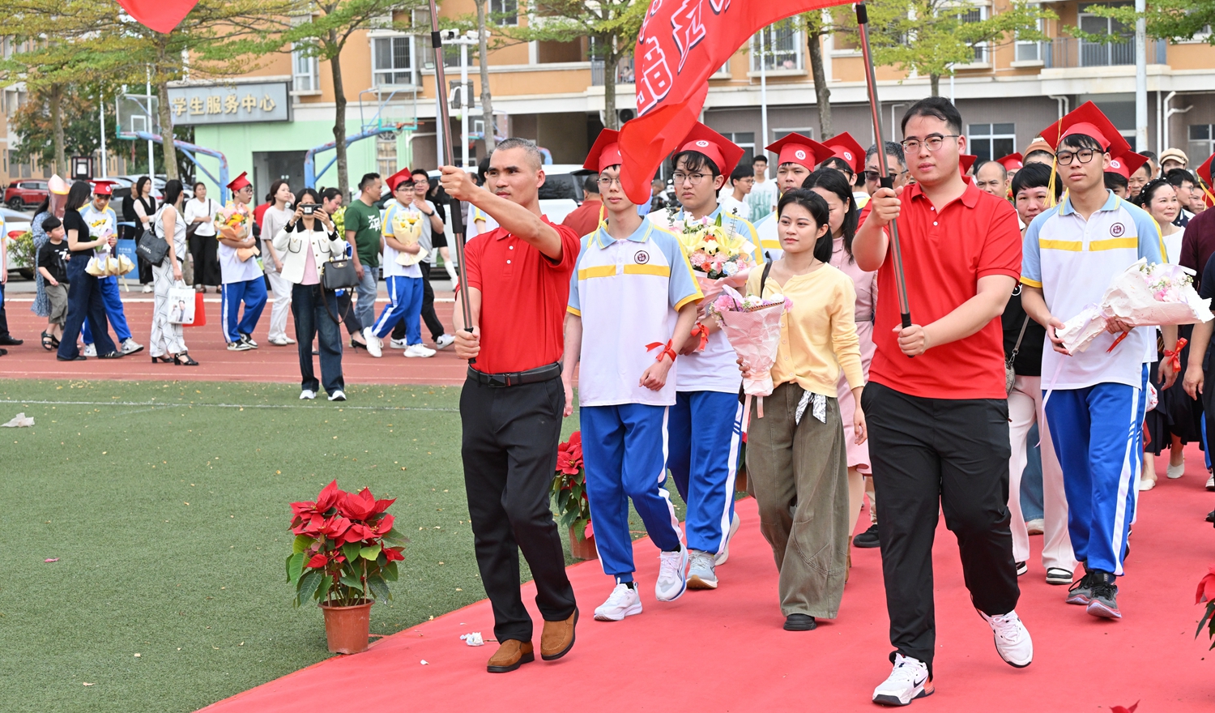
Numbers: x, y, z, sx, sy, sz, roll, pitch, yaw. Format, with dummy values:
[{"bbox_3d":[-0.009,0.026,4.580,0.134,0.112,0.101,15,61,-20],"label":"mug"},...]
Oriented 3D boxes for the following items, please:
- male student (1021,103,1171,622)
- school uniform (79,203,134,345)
[{"bbox_3d":[1.743,0.003,8.395,0.530,1.830,0.460,0,5,14],"label":"male student"},{"bbox_3d":[-4.885,-0.787,23.047,0.540,1.390,0.460,-5,5,-38],"label":"school uniform"}]

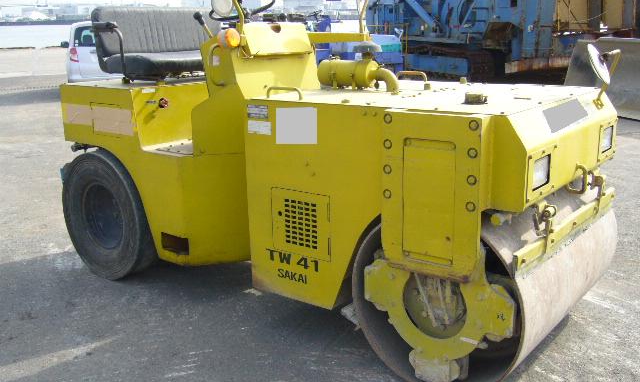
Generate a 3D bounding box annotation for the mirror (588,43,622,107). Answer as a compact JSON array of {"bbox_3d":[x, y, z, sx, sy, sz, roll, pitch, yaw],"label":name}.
[{"bbox_3d":[1.381,-0.563,3.117,0.166,0.312,0.205,11,18,37],"label":"mirror"}]

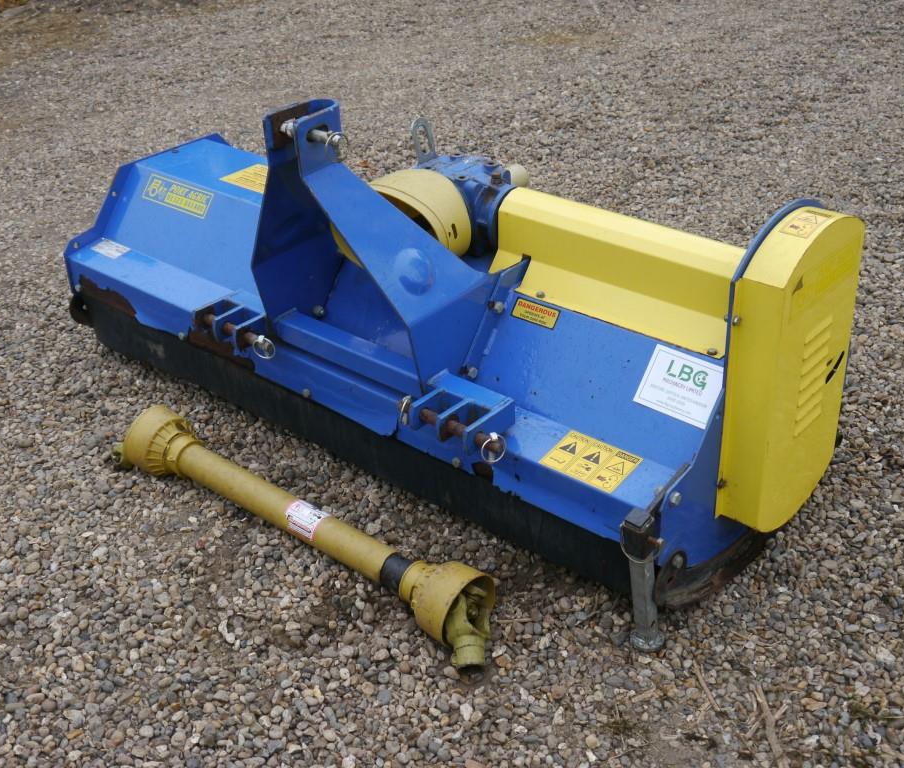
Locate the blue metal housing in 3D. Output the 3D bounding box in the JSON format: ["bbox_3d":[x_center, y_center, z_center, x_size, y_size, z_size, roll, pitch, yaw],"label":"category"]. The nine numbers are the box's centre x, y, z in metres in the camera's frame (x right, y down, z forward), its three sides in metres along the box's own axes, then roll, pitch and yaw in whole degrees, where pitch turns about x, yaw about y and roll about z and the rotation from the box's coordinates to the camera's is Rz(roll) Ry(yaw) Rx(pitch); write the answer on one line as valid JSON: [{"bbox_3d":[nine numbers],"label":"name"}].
[{"bbox_3d":[-0.125,-0.334,2.933,1.949,0.844,0.704,22,37,37],"label":"blue metal housing"}]

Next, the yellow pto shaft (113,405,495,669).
[{"bbox_3d":[-0.348,0.288,2.707,1.154,0.162,0.162,22,37,37],"label":"yellow pto shaft"}]

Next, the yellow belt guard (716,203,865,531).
[{"bbox_3d":[0.633,-0.029,2.332,0.099,0.613,0.309,22,37,37],"label":"yellow belt guard"}]

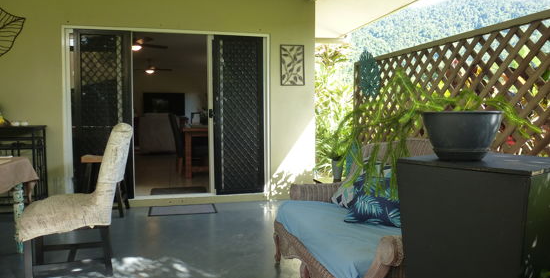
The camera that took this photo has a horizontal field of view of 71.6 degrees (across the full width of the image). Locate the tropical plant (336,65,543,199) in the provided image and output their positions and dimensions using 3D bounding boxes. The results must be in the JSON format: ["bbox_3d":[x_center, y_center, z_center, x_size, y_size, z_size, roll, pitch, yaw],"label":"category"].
[{"bbox_3d":[0.648,-0.030,1.520,0.770,0.490,0.520,0,4,0],"label":"tropical plant"}]

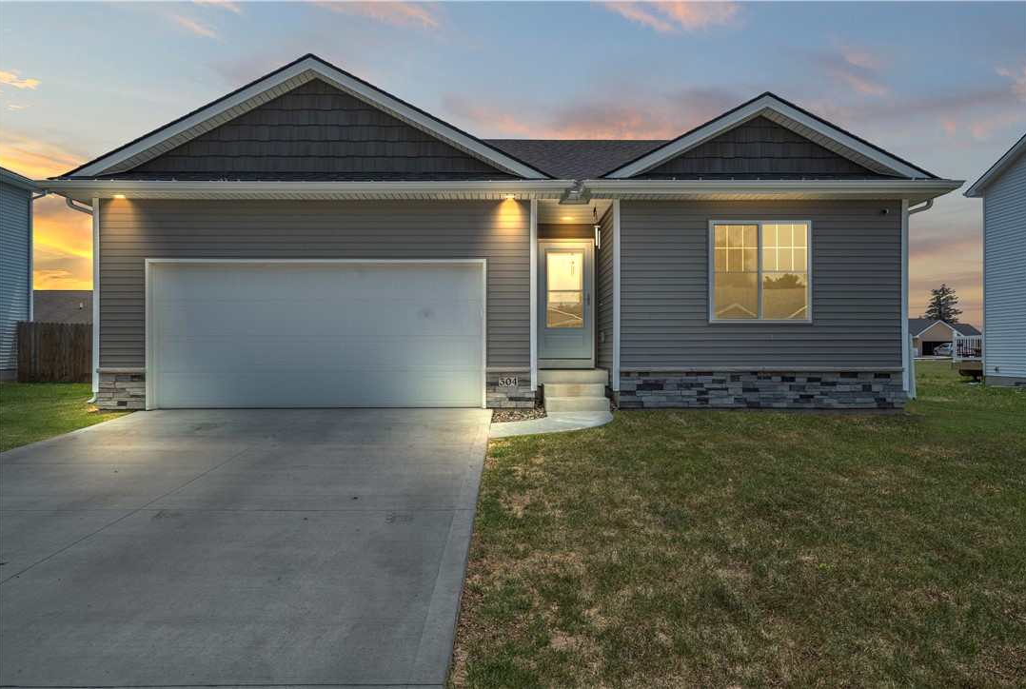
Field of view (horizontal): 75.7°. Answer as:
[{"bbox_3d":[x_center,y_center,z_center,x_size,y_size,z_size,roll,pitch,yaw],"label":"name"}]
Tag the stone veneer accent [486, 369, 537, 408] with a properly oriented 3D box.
[{"bbox_3d":[-0.031,0.632,9.590,0.710,0.600,0.120,0,0,-1],"label":"stone veneer accent"}]

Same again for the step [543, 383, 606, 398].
[{"bbox_3d":[0.893,0.672,9.740,0.890,0.190,0.380,0,0,-1],"label":"step"}]

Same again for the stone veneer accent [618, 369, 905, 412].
[{"bbox_3d":[3.624,0.641,9.660,4.200,0.610,0.120,0,0,-1],"label":"stone veneer accent"}]

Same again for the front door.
[{"bbox_3d":[0.924,-0.696,11.410,0.960,2.180,0.100,0,0,-1],"label":"front door"}]

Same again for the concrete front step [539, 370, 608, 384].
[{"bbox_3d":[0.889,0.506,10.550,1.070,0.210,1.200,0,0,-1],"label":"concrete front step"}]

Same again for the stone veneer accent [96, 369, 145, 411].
[{"bbox_3d":[-5.634,0.636,9.550,0.705,0.610,0.120,0,0,-1],"label":"stone veneer accent"}]

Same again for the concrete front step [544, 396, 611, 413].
[{"bbox_3d":[0.906,0.850,9.380,0.890,0.185,0.360,0,0,-1],"label":"concrete front step"}]

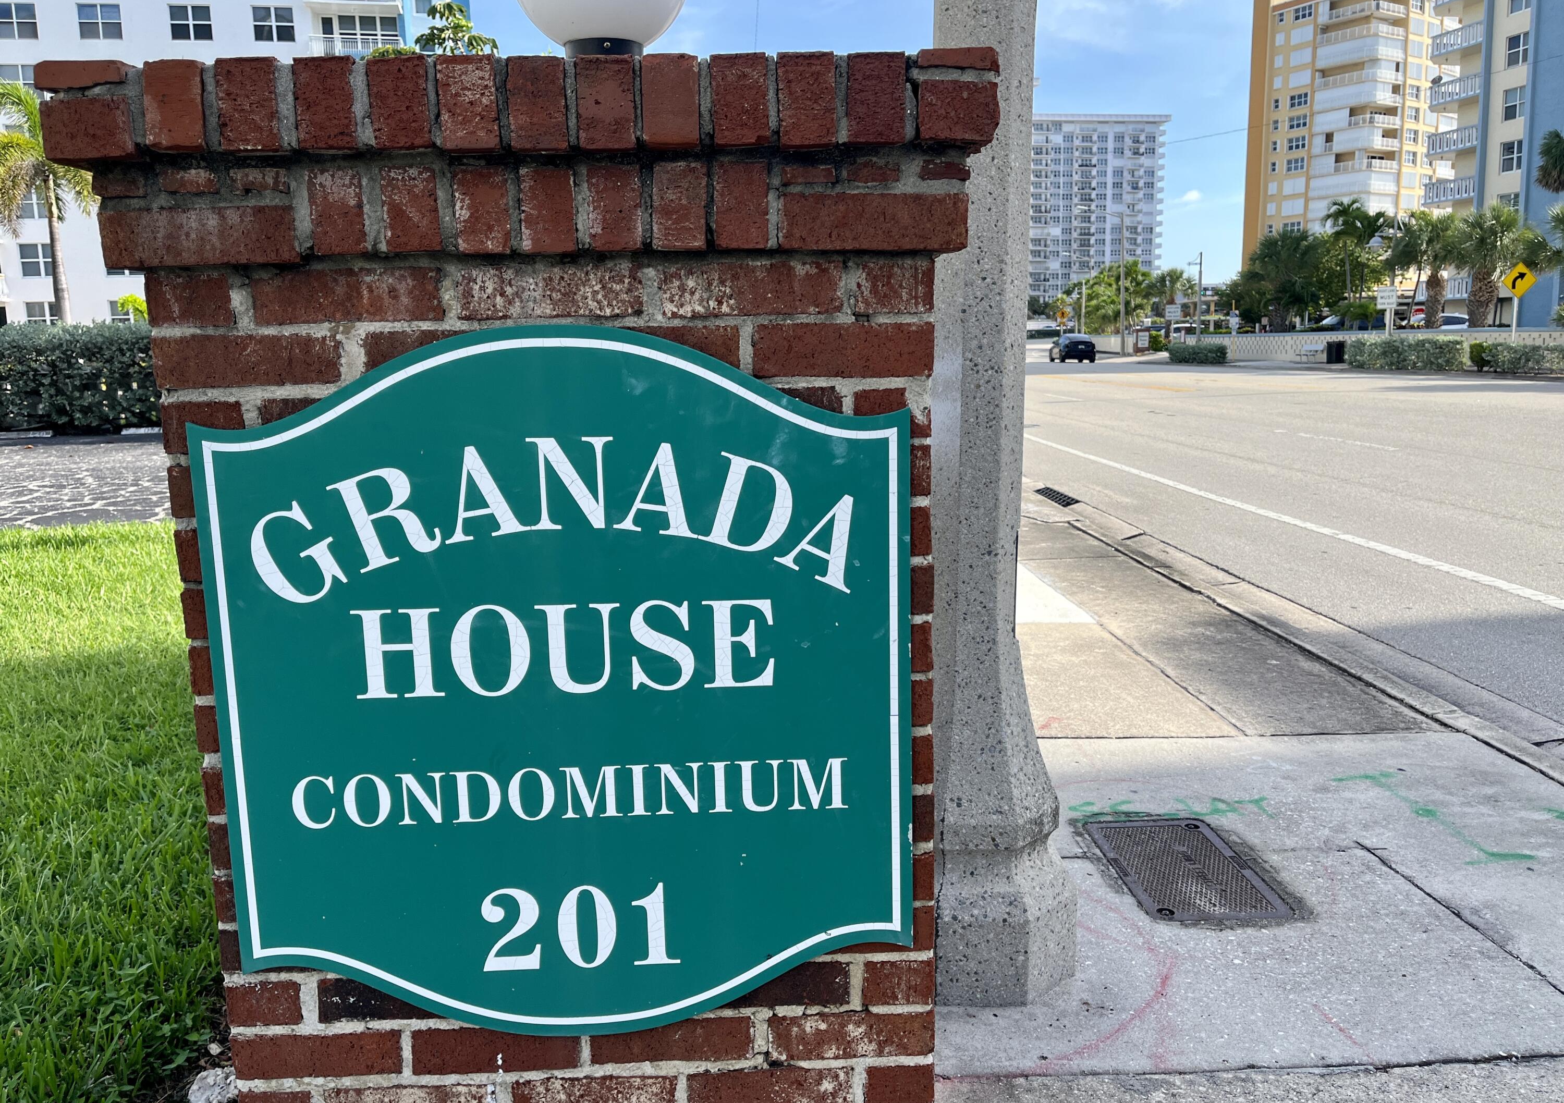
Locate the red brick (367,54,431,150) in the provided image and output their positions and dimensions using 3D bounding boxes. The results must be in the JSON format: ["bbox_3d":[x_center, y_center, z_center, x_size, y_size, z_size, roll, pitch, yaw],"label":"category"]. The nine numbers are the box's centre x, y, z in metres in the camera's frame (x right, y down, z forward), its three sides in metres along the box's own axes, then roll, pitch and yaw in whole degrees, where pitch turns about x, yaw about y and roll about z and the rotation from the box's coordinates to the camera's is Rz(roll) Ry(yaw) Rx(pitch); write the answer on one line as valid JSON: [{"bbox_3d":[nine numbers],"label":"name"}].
[{"bbox_3d":[-0.389,-0.470,1.288,0.061,0.088,0.198,-2,9,-1],"label":"red brick"}]

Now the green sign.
[{"bbox_3d":[-0.247,0.166,1.350,0.794,0.838,0.020,-2,9,-2],"label":"green sign"}]

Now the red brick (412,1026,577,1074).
[{"bbox_3d":[-0.349,0.596,1.468,0.199,0.057,0.092,-2,10,-1],"label":"red brick"}]

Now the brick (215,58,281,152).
[{"bbox_3d":[-0.548,-0.474,1.300,0.060,0.088,0.201,-1,10,-1],"label":"brick"}]

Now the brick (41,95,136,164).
[{"bbox_3d":[-0.705,-0.443,1.284,0.089,0.058,0.198,-2,9,-1],"label":"brick"}]

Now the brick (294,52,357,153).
[{"bbox_3d":[-0.465,-0.469,1.286,0.061,0.088,0.198,-2,9,-1],"label":"brick"}]

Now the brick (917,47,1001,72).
[{"bbox_3d":[0.178,-0.513,1.277,0.084,0.022,0.180,-2,10,-1],"label":"brick"}]

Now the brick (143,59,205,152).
[{"bbox_3d":[-0.622,-0.474,1.298,0.059,0.086,0.201,-1,10,-1],"label":"brick"}]

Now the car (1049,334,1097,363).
[{"bbox_3d":[15.150,-10.646,61.264,1.900,1.500,4.720,-1,10,3],"label":"car"}]

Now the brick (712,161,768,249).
[{"bbox_3d":[-0.045,-0.383,1.347,0.058,0.092,0.200,-2,9,-2],"label":"brick"}]

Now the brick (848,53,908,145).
[{"bbox_3d":[0.095,-0.483,1.310,0.058,0.092,0.200,-2,9,-2],"label":"brick"}]

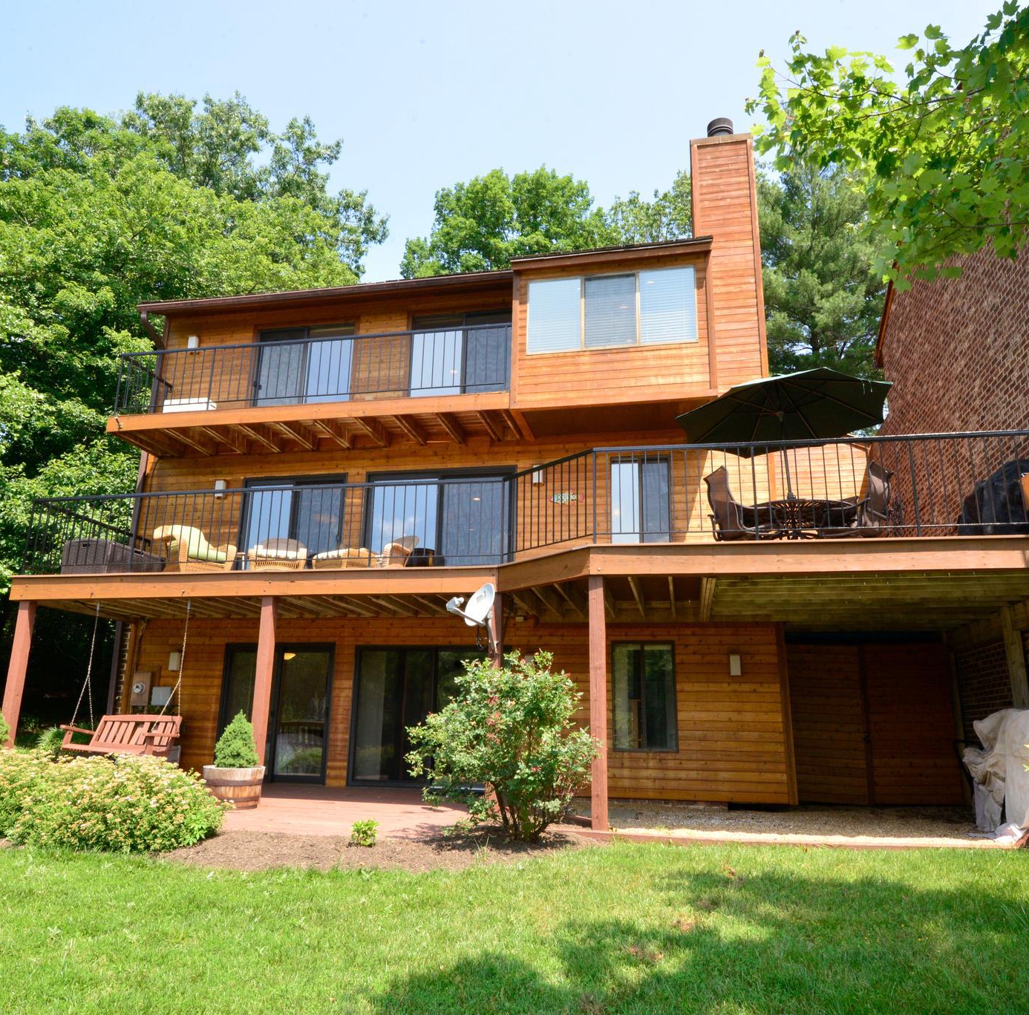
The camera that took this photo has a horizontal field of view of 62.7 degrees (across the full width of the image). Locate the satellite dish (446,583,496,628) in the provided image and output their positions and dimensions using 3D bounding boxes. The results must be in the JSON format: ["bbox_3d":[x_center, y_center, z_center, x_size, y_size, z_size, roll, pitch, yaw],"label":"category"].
[{"bbox_3d":[-0.527,1.068,9.412,0.500,0.500,0.500,12,-18,-34],"label":"satellite dish"}]

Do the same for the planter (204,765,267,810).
[{"bbox_3d":[-3.167,3.136,9.491,0.670,0.421,0.670,-2,-14,10],"label":"planter"}]

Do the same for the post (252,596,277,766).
[{"bbox_3d":[-3.021,2.267,10.134,0.140,2.390,0.140,-2,-15,11],"label":"post"}]

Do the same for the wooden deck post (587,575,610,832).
[{"bbox_3d":[0.840,1.910,8.441,0.140,2.450,0.140,-2,-15,11],"label":"wooden deck post"}]

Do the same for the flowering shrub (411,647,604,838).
[{"bbox_3d":[-0.127,2.200,8.072,1.853,1.750,1.640,-2,-14,10],"label":"flowering shrub"}]

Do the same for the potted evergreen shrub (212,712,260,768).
[{"bbox_3d":[-3.028,2.534,9.226,0.510,0.580,0.510,-2,-15,11],"label":"potted evergreen shrub"}]

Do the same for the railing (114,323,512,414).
[{"bbox_3d":[-2.961,-1.852,13.112,6.163,1.027,1.303,-2,-14,10],"label":"railing"}]

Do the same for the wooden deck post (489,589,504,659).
[{"bbox_3d":[-0.222,2.166,9.576,0.140,2.390,0.140,-2,-15,11],"label":"wooden deck post"}]

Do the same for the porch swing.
[{"bbox_3d":[-4.980,2.242,10.953,1.350,1.970,0.700,-4,-16,17],"label":"porch swing"}]

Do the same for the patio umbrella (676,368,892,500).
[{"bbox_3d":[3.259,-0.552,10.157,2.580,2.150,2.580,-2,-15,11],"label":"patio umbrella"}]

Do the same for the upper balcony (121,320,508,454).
[{"bbox_3d":[-2.989,-1.724,13.086,6.217,1.289,1.343,-2,-14,10],"label":"upper balcony"}]

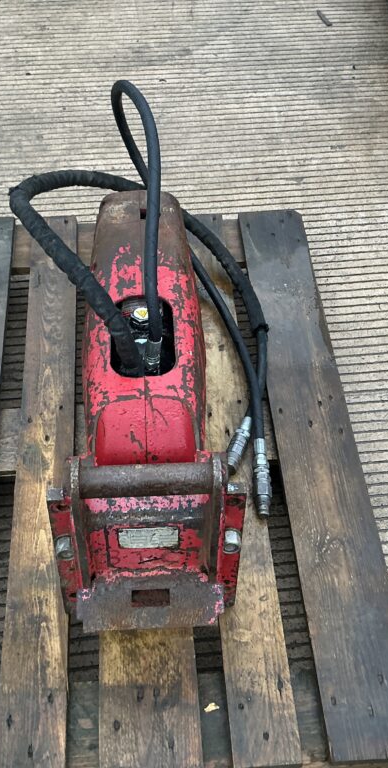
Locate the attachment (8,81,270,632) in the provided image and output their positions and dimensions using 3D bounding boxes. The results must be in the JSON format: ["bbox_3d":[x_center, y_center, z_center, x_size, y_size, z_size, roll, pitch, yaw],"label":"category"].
[{"bbox_3d":[-0.093,-0.130,1.375,0.405,0.490,1.030,-1,51,-4],"label":"attachment"}]

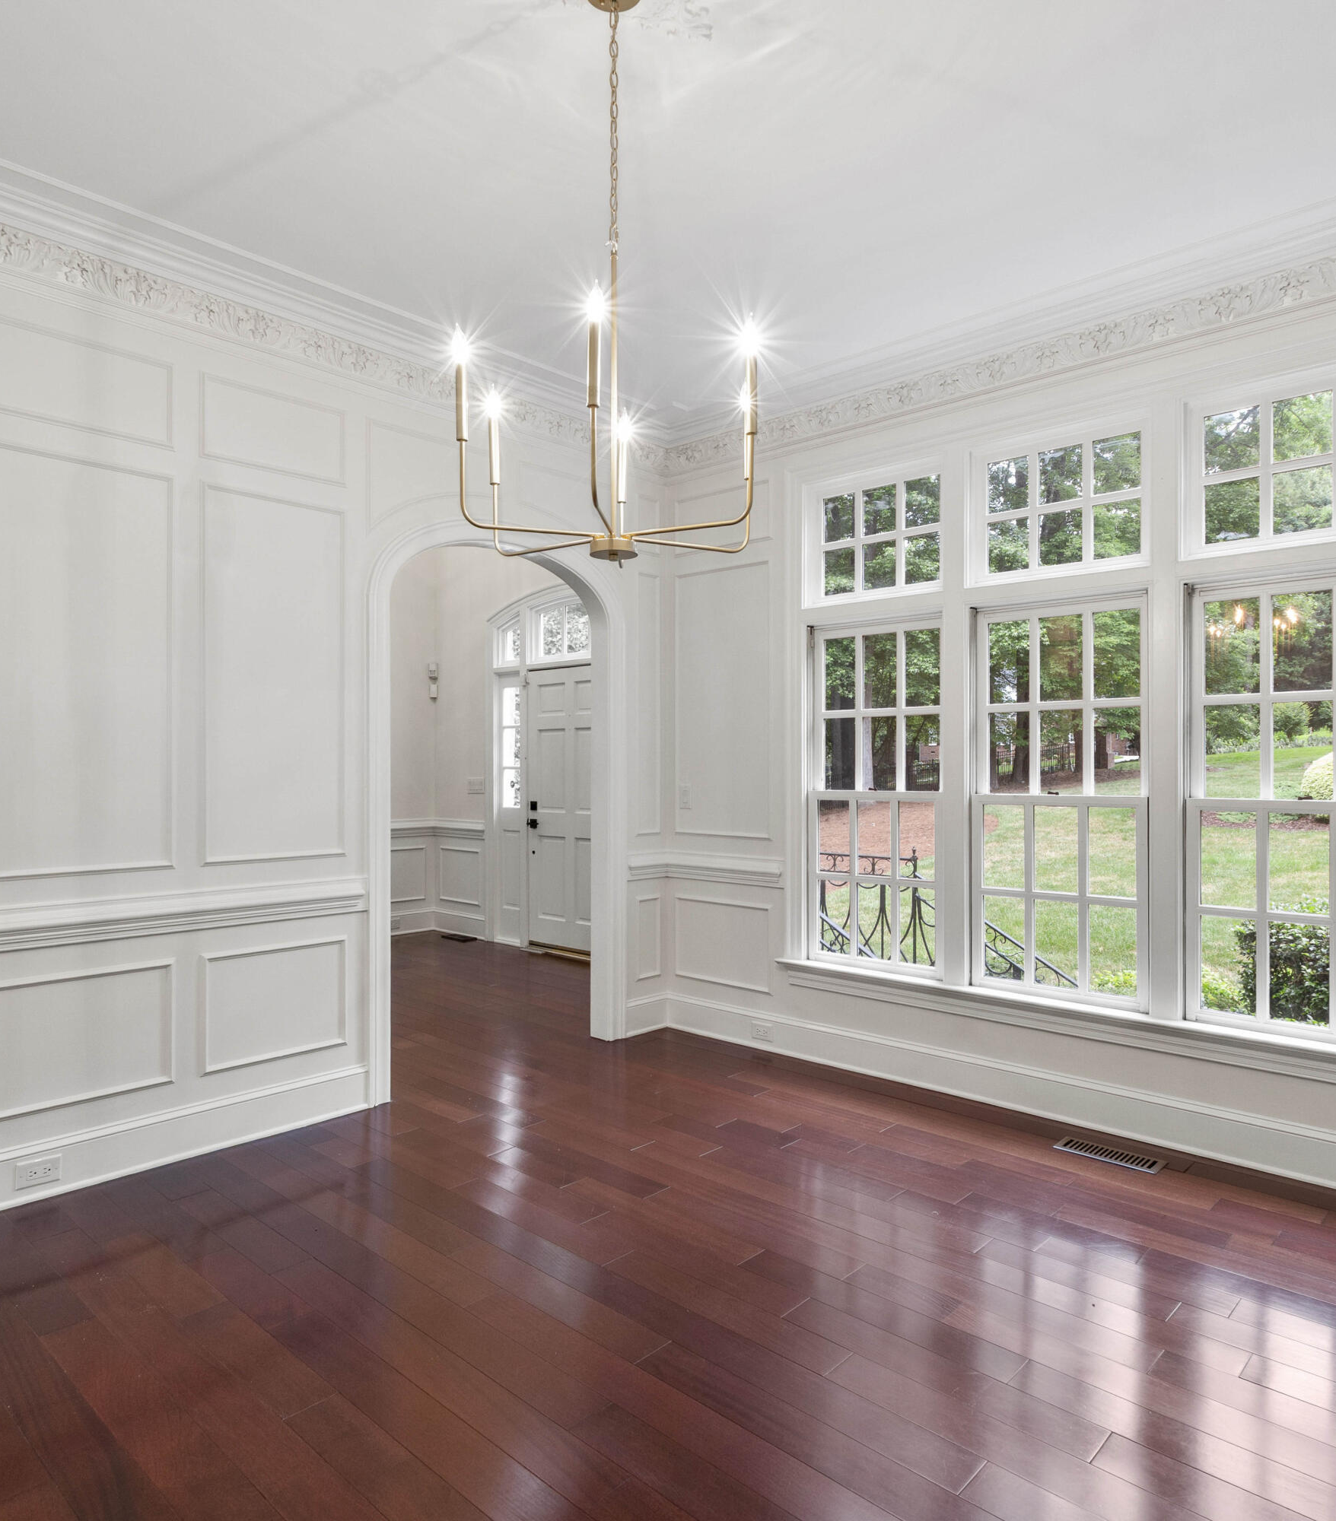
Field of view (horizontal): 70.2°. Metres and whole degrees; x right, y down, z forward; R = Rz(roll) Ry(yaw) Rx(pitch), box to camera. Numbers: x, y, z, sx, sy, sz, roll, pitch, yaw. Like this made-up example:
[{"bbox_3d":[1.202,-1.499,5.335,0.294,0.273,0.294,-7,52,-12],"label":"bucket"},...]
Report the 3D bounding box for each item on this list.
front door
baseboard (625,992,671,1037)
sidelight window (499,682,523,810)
[{"bbox_3d":[-0.684,0.345,6.867,0.925,2.030,0.050,0,-1,42],"label":"front door"},{"bbox_3d":[-0.101,1.289,4.814,0.025,0.185,0.302,0,-1,44],"label":"baseboard"},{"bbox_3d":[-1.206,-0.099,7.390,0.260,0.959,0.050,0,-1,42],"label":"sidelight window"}]

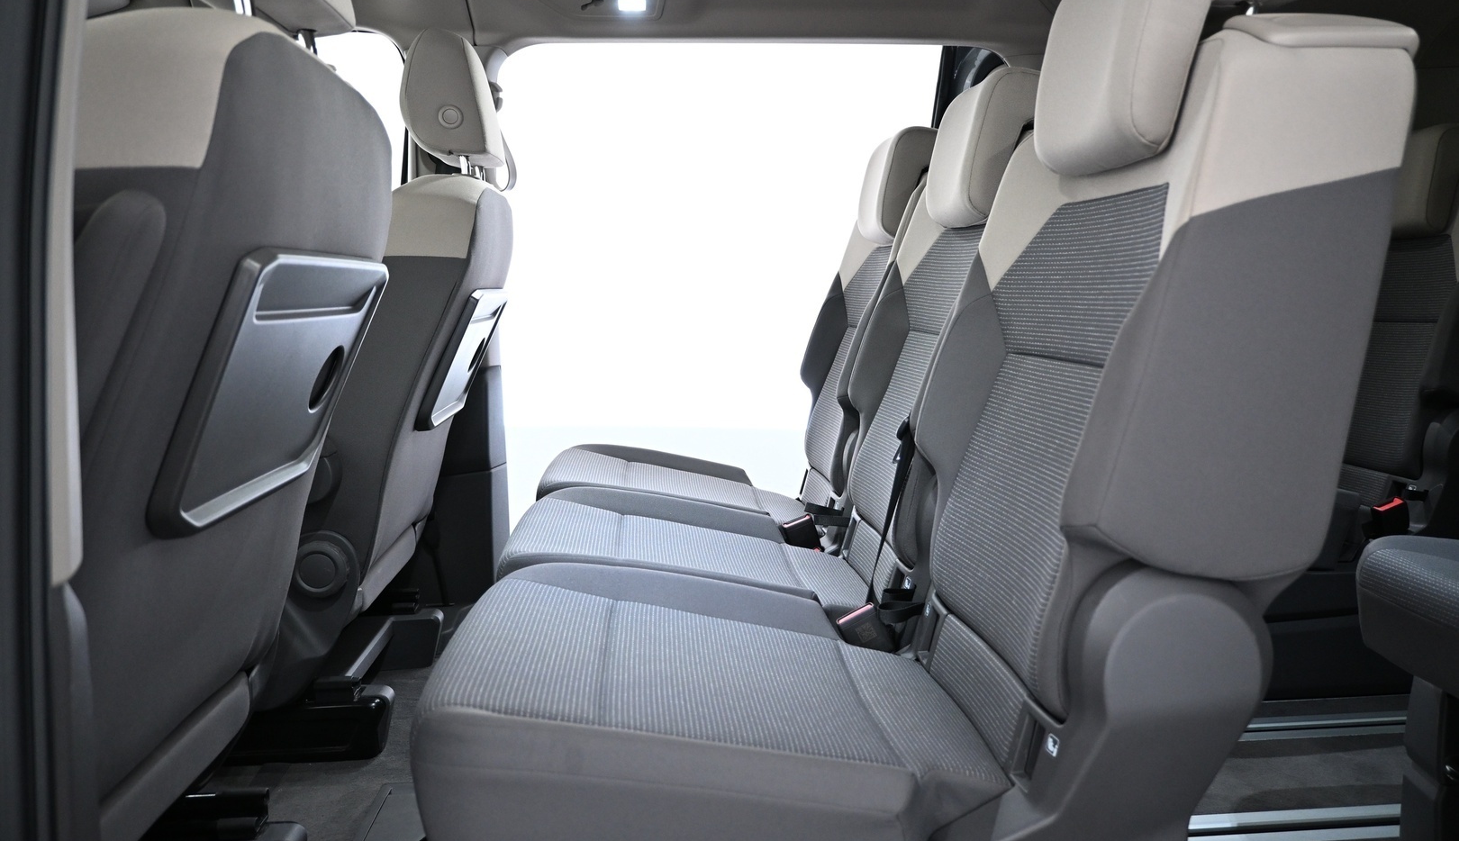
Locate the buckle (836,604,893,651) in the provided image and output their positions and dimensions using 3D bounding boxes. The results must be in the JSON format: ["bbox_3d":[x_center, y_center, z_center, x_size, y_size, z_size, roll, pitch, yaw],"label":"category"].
[{"bbox_3d":[0.161,0.255,1.202,0.047,0.066,0.024,-27,9,-1],"label":"buckle"}]

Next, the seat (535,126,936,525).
[{"bbox_3d":[0.046,-0.021,1.831,0.742,1.015,0.441,-1,7,-5],"label":"seat"}]

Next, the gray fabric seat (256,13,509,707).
[{"bbox_3d":[-0.785,-0.078,1.728,0.810,1.143,0.531,-1,7,-5],"label":"gray fabric seat"}]

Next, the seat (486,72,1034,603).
[{"bbox_3d":[0.082,0.035,1.390,0.742,1.015,0.441,-1,7,-5],"label":"seat"}]

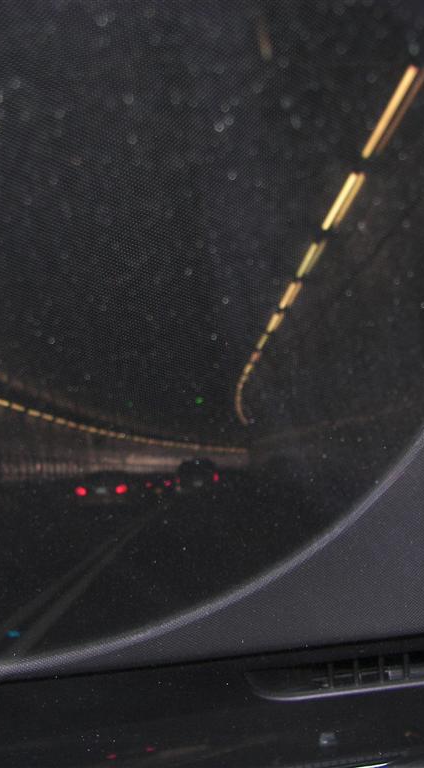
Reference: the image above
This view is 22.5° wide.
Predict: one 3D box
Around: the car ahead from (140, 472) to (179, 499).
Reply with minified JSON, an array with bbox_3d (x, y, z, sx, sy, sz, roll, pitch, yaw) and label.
[{"bbox_3d":[-3.009,6.231,65.958,1.800,1.500,4.600,-4,-5,4],"label":"car ahead"}]

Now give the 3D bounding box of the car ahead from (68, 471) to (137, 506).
[{"bbox_3d":[-3.096,3.502,33.569,1.800,1.470,4.600,-4,-5,3],"label":"car ahead"}]

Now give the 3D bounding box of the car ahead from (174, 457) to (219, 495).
[{"bbox_3d":[-0.521,4.303,46.648,1.900,1.780,4.700,-4,-5,2],"label":"car ahead"}]

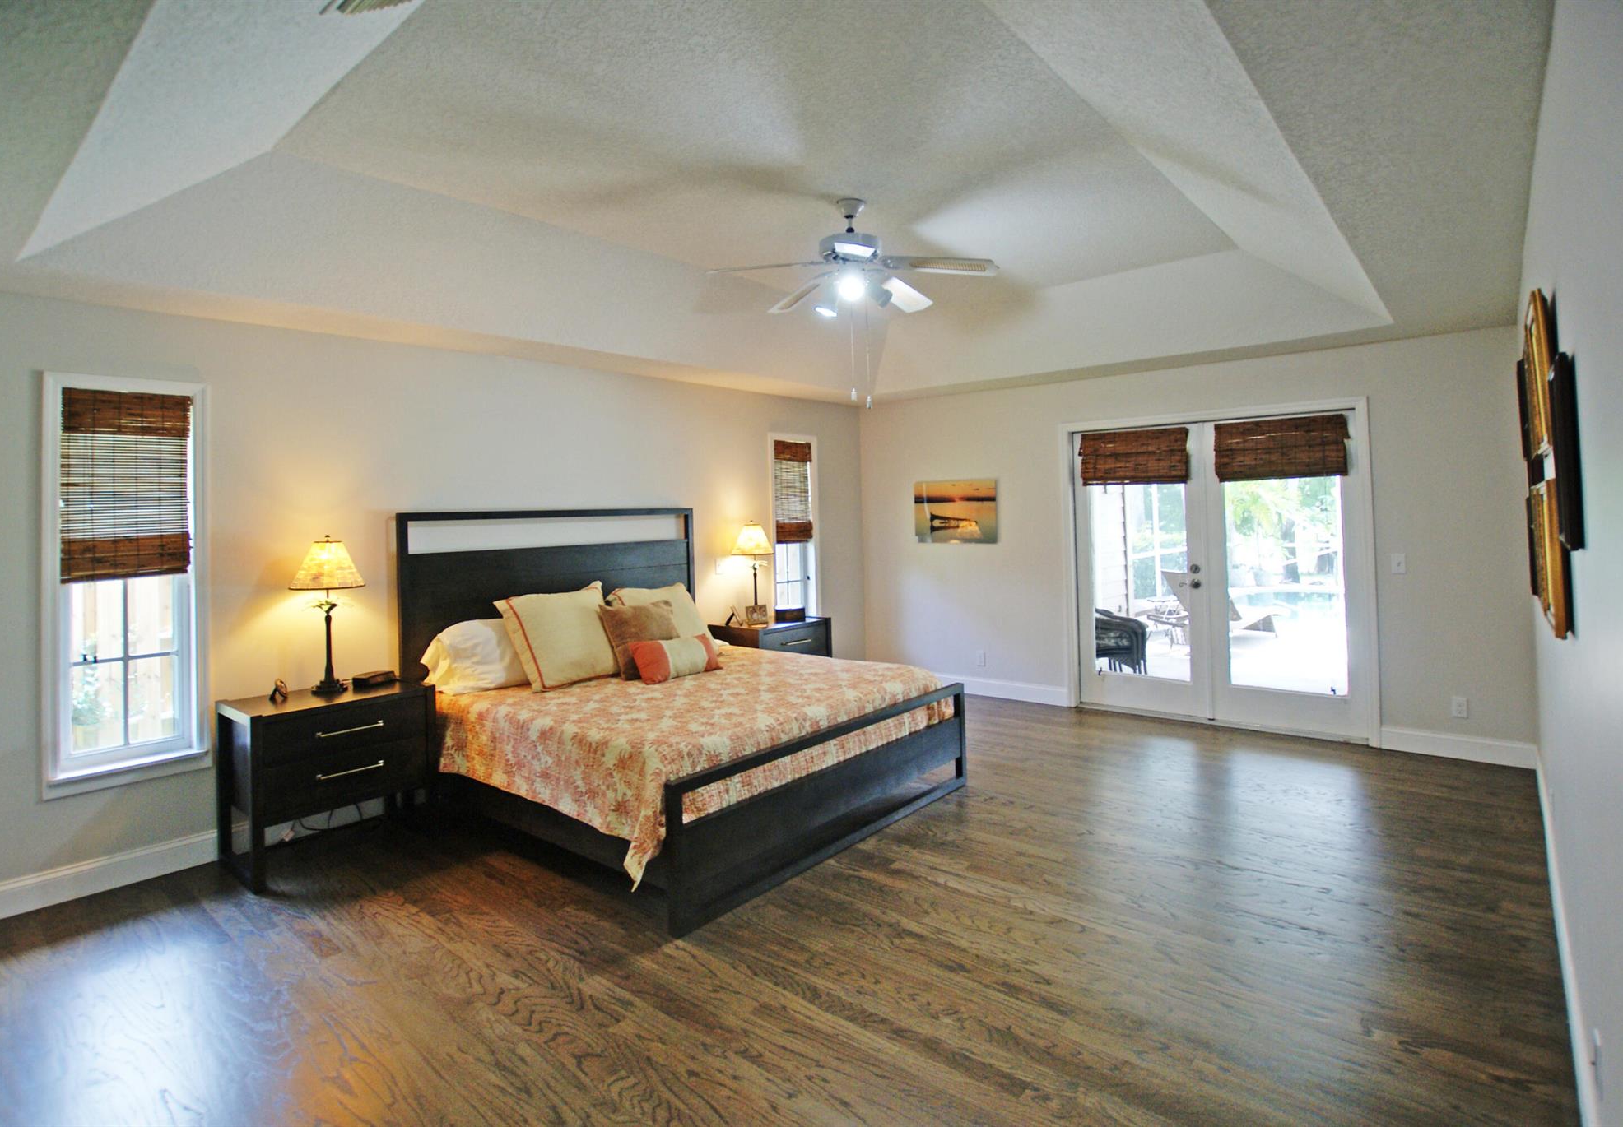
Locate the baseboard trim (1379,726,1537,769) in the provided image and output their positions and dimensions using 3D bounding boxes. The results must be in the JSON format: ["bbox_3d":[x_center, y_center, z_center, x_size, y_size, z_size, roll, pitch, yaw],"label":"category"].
[{"bbox_3d":[3.870,1.110,4.230,0.700,0.143,0.025,-1,2,38],"label":"baseboard trim"}]

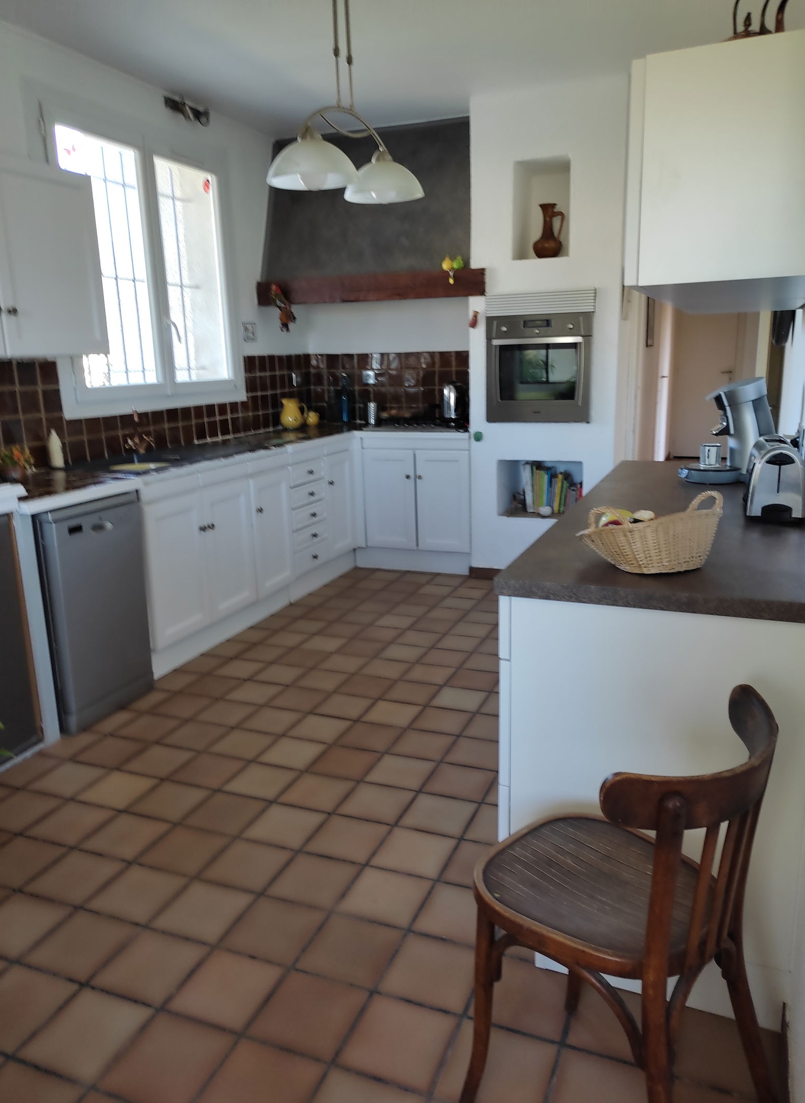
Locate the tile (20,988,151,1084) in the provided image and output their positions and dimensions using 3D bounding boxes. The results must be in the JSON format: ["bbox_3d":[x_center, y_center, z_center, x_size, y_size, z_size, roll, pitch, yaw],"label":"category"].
[{"bbox_3d":[-0.671,1.036,1.705,0.193,0.015,0.191,4,15,19],"label":"tile"}]

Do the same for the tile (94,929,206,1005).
[{"bbox_3d":[-0.561,0.931,1.783,0.189,0.012,0.189,3,14,22],"label":"tile"}]

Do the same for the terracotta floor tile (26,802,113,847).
[{"bbox_3d":[-0.983,0.811,2.362,0.189,0.012,0.189,3,14,22],"label":"terracotta floor tile"}]

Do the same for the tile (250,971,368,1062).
[{"bbox_3d":[-0.197,0.989,1.696,0.198,0.015,0.198,4,14,22],"label":"tile"}]

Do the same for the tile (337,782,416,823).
[{"bbox_3d":[-0.083,0.793,2.506,0.193,0.012,0.193,4,14,22],"label":"tile"}]

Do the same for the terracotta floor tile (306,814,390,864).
[{"bbox_3d":[-0.160,0.840,2.318,0.193,0.012,0.193,4,14,22],"label":"terracotta floor tile"}]

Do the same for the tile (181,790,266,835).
[{"bbox_3d":[-0.554,0.828,2.511,0.193,0.015,0.191,4,15,19],"label":"tile"}]

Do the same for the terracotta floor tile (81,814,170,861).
[{"bbox_3d":[-0.816,0.850,2.361,0.198,0.015,0.198,4,14,22],"label":"terracotta floor tile"}]

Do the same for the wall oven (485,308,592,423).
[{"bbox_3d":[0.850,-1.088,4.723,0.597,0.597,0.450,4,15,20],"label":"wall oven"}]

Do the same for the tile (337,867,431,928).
[{"bbox_3d":[-0.045,0.918,2.109,0.193,0.015,0.191,4,15,19],"label":"tile"}]

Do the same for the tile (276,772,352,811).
[{"bbox_3d":[-0.269,0.784,2.578,0.198,0.015,0.198,4,14,22],"label":"tile"}]

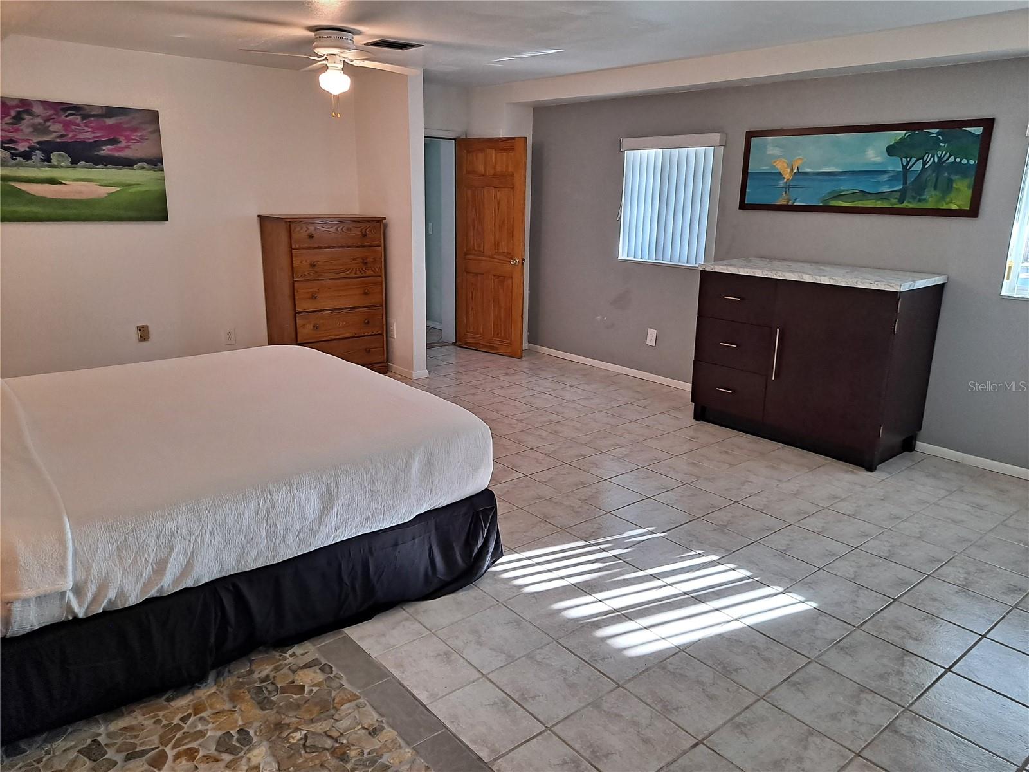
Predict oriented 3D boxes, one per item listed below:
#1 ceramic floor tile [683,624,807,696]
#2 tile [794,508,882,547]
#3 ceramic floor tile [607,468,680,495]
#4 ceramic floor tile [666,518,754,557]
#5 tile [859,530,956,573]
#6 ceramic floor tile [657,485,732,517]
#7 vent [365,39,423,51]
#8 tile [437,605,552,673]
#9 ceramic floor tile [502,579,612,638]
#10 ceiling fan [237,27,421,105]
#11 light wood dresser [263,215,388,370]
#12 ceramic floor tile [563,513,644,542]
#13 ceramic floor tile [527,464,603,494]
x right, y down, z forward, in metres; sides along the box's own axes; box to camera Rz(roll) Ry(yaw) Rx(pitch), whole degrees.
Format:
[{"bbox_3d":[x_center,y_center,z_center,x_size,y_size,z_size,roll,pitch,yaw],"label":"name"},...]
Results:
[{"bbox_3d":[0.828,0.961,2.645,0.312,0.010,0.312,-11,19,-38],"label":"ceramic floor tile"},{"bbox_3d":[1.559,0.678,3.555,0.305,0.010,0.305,-11,19,-38],"label":"tile"},{"bbox_3d":[0.745,0.543,4.181,0.314,0.010,0.314,-11,19,-38],"label":"ceramic floor tile"},{"bbox_3d":[0.913,0.730,3.522,0.312,0.010,0.312,-11,19,-38],"label":"ceramic floor tile"},{"bbox_3d":[1.812,0.766,3.431,0.314,0.010,0.314,-11,19,-38],"label":"tile"},{"bbox_3d":[0.950,0.611,3.944,0.314,0.010,0.314,-11,19,-38],"label":"ceramic floor tile"},{"bbox_3d":[-0.776,-2.176,4.773,0.305,0.020,0.255,-11,19,-38],"label":"vent"},{"bbox_3d":[-0.079,0.923,2.723,0.312,0.010,0.312,-11,19,-38],"label":"tile"},{"bbox_3d":[0.169,0.851,2.845,0.305,0.010,0.305,-11,19,-39],"label":"ceramic floor tile"},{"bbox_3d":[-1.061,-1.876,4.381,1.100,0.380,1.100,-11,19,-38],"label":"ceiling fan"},{"bbox_3d":[-1.554,-0.728,6.190,0.840,1.315,0.490,-10,19,-37],"label":"light wood dresser"},{"bbox_3d":[0.456,0.706,3.545,0.314,0.010,0.314,-11,19,-38],"label":"ceramic floor tile"},{"bbox_3d":[0.287,0.511,4.092,0.305,0.010,0.305,-11,19,-38],"label":"ceramic floor tile"}]

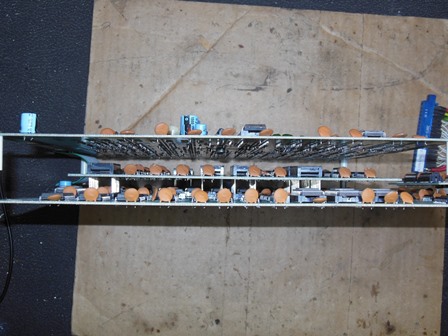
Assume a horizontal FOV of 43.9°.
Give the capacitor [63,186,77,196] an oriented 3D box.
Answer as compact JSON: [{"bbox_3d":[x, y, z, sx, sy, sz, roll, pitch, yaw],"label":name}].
[{"bbox_3d":[-0.100,0.017,0.362,0.009,0.003,0.008,1,89,-3],"label":"capacitor"}]

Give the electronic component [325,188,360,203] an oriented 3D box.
[{"bbox_3d":[0.077,0.018,0.360,0.016,0.033,0.007,1,89,-3],"label":"electronic component"}]

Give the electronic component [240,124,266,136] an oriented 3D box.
[{"bbox_3d":[0.018,-0.022,0.363,0.016,0.033,0.008,1,89,-3],"label":"electronic component"}]

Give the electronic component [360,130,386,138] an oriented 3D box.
[{"bbox_3d":[0.097,-0.020,0.378,0.016,0.033,0.007,1,89,-3],"label":"electronic component"}]

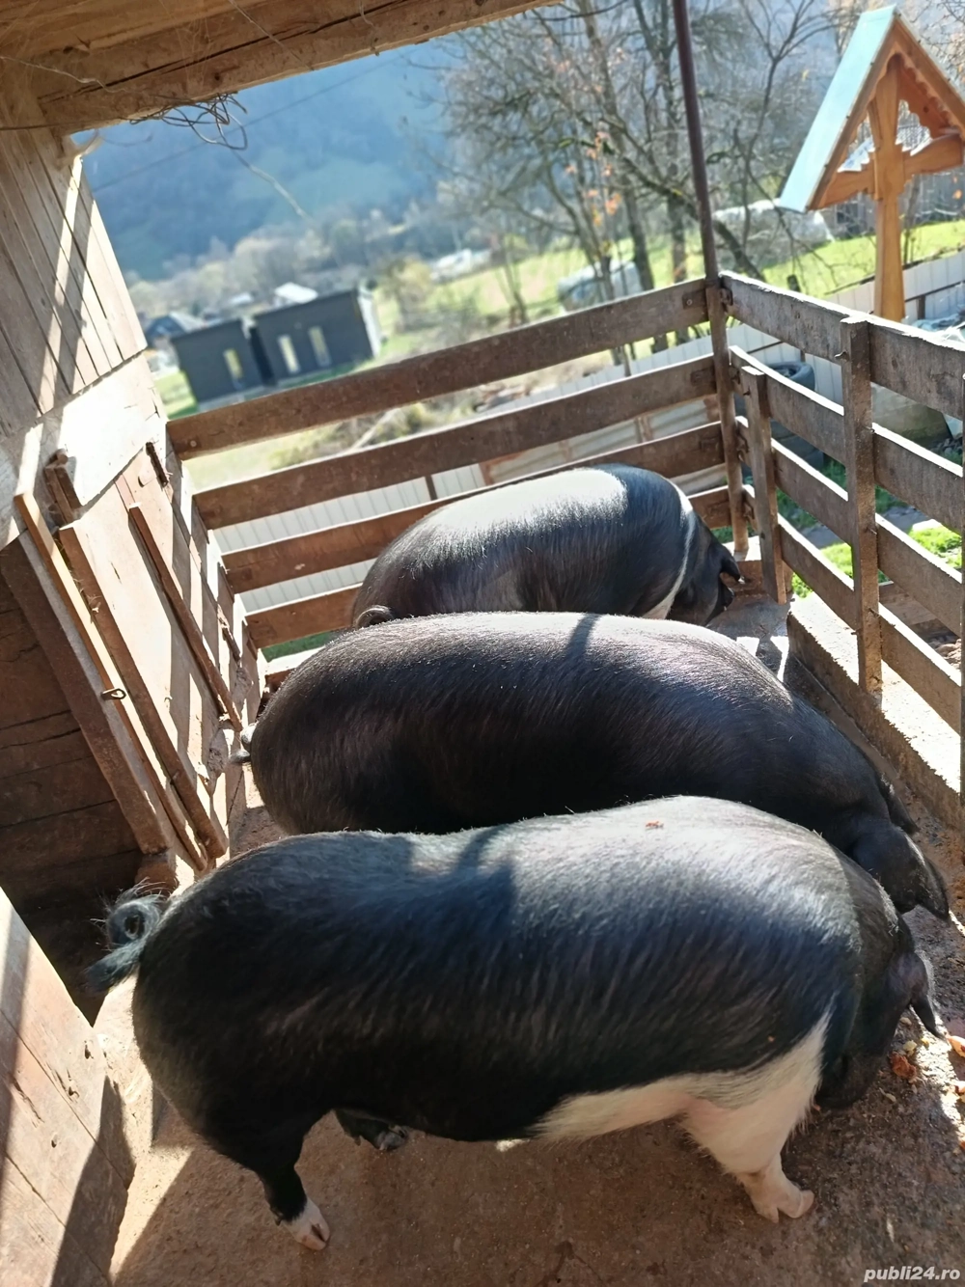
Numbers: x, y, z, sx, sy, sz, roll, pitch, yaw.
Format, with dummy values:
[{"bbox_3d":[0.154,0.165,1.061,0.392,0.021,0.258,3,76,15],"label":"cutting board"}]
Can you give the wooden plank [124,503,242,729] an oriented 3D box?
[{"bbox_3d":[-0.915,-0.053,2.796,0.030,0.819,0.045,-14,28,3],"label":"wooden plank"}]

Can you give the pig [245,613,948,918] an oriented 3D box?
[{"bbox_3d":[0.165,0.302,1.974,1.504,0.768,0.464,-3,30,23],"label":"pig"}]

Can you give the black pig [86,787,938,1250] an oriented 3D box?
[{"bbox_3d":[0.070,0.617,1.454,1.328,0.760,0.448,-10,28,11],"label":"black pig"}]

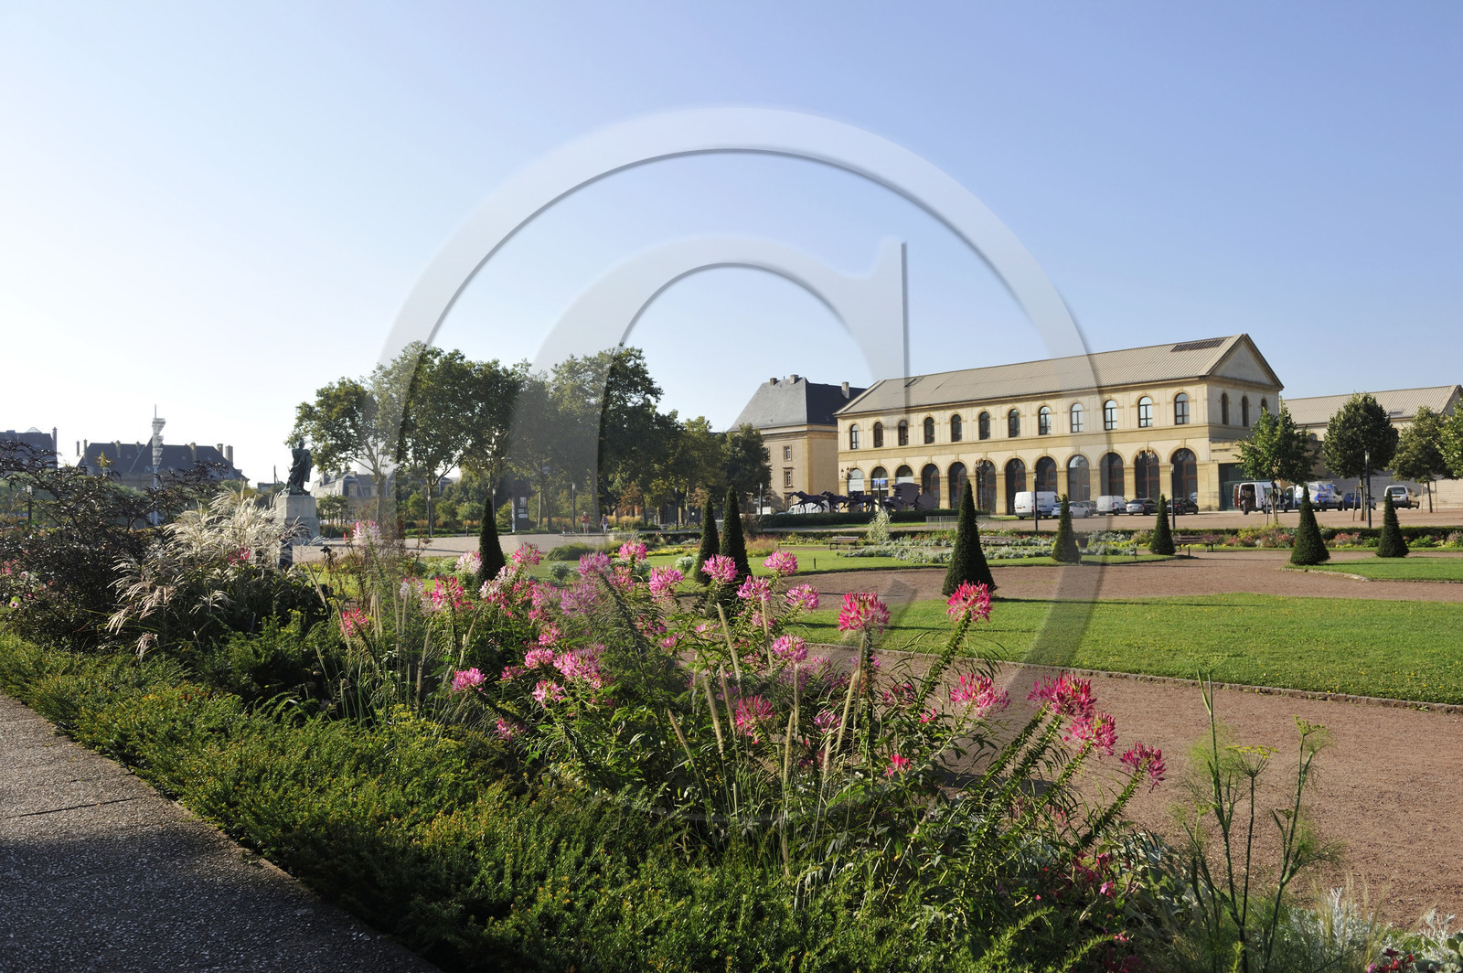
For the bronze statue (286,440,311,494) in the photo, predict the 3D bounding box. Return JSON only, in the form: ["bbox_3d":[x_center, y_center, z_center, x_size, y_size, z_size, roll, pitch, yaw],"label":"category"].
[{"bbox_3d":[-26.638,-1.170,70.000,1.240,3.420,1.054,-1,-2,-30],"label":"bronze statue"}]

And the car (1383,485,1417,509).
[{"bbox_3d":[53.400,0.860,90.500,1.720,1.810,4.150,-2,-2,44],"label":"car"}]

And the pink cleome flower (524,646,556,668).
[{"bbox_3d":[-0.876,0.781,5.200,0.152,0.094,0.152,-1,-1,-10],"label":"pink cleome flower"}]

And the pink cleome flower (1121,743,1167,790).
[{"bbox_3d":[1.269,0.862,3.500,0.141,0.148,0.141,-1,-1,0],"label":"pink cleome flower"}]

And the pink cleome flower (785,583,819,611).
[{"bbox_3d":[0.297,0.468,4.800,0.140,0.110,0.140,-2,-1,3],"label":"pink cleome flower"}]

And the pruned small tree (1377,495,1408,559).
[{"bbox_3d":[26.297,1.537,45.300,1.104,2.528,1.104,-2,-2,30],"label":"pruned small tree"}]

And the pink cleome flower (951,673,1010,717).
[{"bbox_3d":[0.851,0.718,3.900,0.208,0.149,0.197,-1,-2,0],"label":"pink cleome flower"}]

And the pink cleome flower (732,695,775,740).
[{"bbox_3d":[0.088,0.914,4.500,0.172,0.181,0.168,-1,-2,0],"label":"pink cleome flower"}]

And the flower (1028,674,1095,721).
[{"bbox_3d":[1.104,0.705,3.800,0.225,0.157,0.190,-1,-2,0],"label":"flower"}]

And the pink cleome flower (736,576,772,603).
[{"bbox_3d":[0.097,0.434,4.800,0.145,0.110,0.145,-2,-1,1],"label":"pink cleome flower"}]

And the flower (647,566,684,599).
[{"bbox_3d":[-0.289,0.422,5.000,0.151,0.141,0.151,-1,-1,0],"label":"flower"}]

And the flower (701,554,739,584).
[{"bbox_3d":[-0.048,0.350,4.800,0.150,0.130,0.150,-1,-1,0],"label":"flower"}]

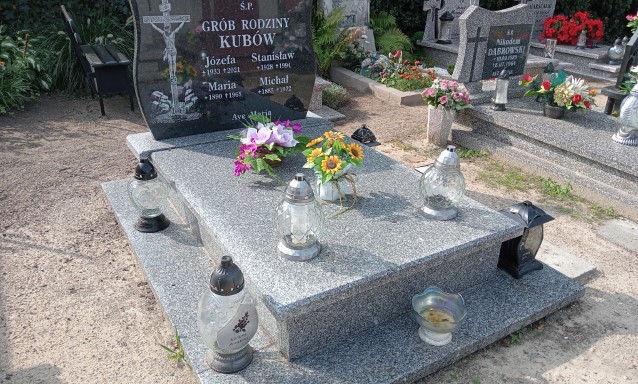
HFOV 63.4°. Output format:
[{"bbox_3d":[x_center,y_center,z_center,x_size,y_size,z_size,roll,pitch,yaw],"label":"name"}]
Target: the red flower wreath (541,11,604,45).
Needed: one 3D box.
[{"bbox_3d":[3.334,-2.147,6.789,0.707,0.365,0.388,-13,28,-28],"label":"red flower wreath"}]

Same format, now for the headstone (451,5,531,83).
[{"bbox_3d":[1.369,-1.171,4.011,0.747,0.556,0.077,-14,29,-27],"label":"headstone"}]

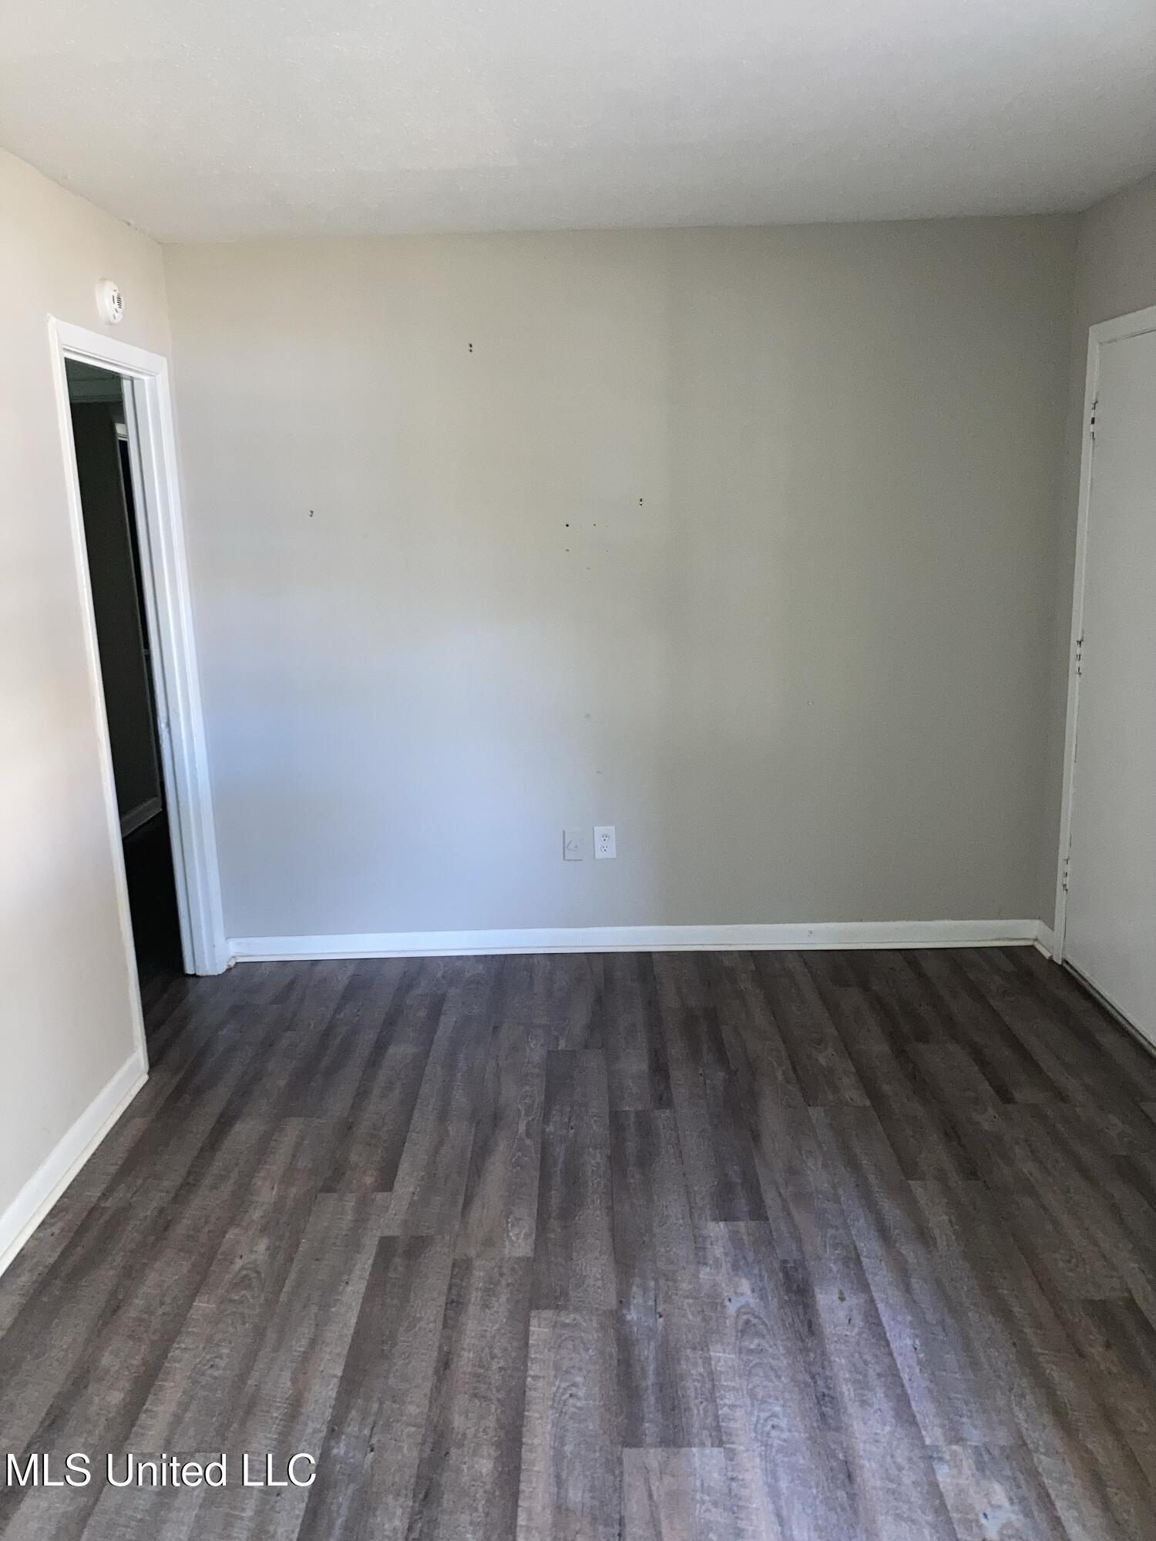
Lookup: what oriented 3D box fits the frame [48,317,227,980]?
[{"bbox_3d":[-1.350,-0.201,3.764,0.140,2.080,0.880,-1,13,1],"label":"frame"}]

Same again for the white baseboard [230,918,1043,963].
[{"bbox_3d":[0.196,0.613,4.483,2.910,0.092,0.025,-1,13,1],"label":"white baseboard"}]

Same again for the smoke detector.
[{"bbox_3d":[-1.306,-1.309,3.487,0.042,0.122,0.122,-1,13,1],"label":"smoke detector"}]

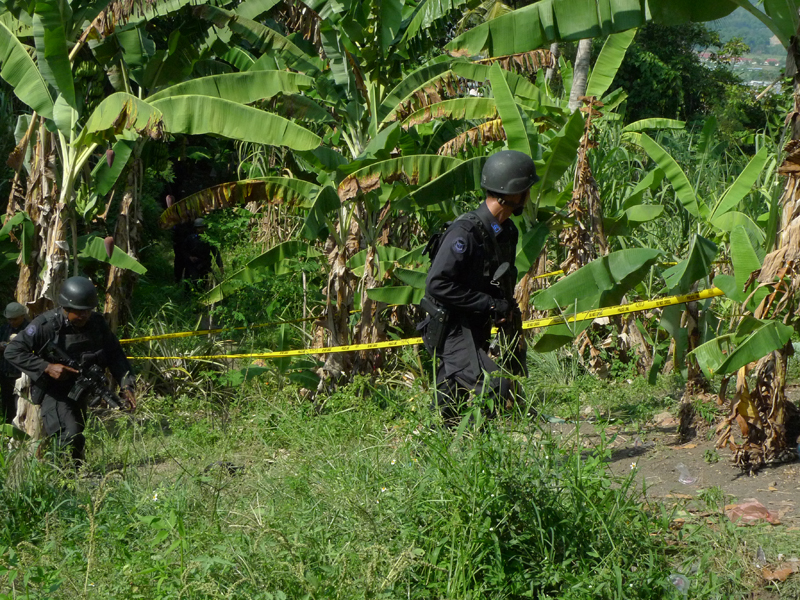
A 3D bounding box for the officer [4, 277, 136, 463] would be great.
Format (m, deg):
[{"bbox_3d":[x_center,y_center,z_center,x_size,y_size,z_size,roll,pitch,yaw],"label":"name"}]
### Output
[{"bbox_3d":[-2.151,0.545,8.600,0.780,1.400,0.600,-3,8,-25],"label":"officer"}]

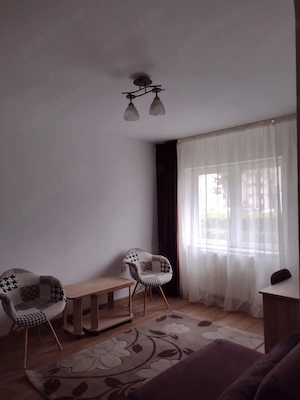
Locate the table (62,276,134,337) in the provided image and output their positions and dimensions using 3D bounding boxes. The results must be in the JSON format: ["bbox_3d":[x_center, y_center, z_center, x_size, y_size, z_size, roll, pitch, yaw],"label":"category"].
[{"bbox_3d":[-0.710,1.305,3.798,0.540,0.505,0.990,-2,-2,42],"label":"table"}]

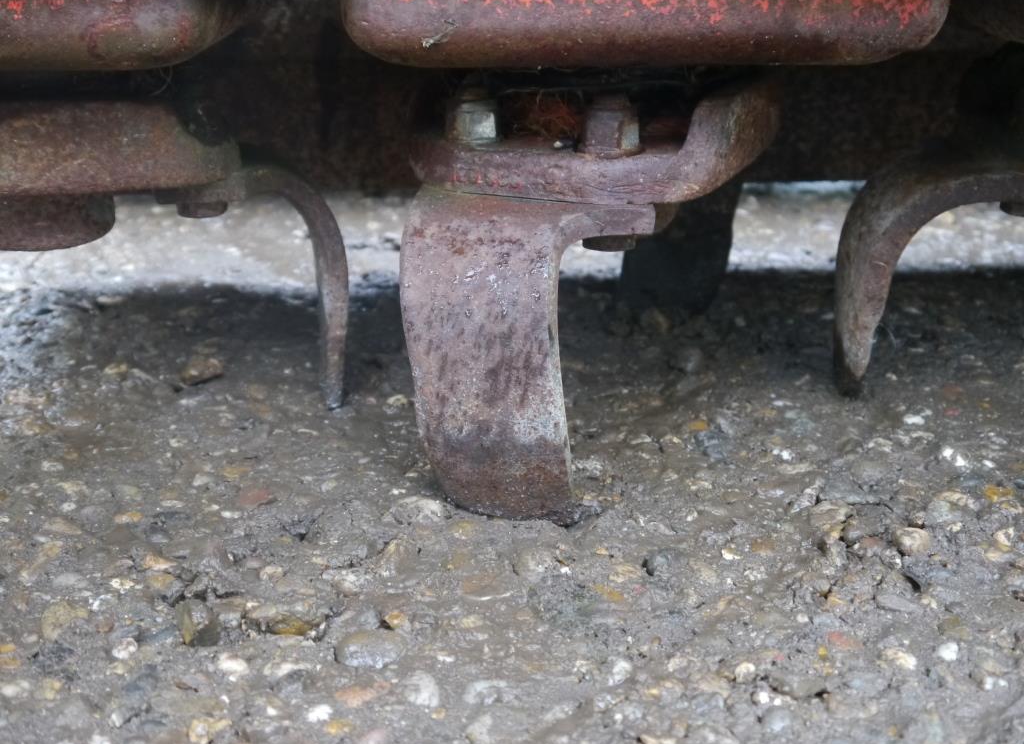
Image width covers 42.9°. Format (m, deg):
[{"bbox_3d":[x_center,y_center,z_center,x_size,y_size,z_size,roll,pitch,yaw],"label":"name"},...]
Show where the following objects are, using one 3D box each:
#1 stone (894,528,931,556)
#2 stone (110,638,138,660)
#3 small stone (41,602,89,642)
[{"bbox_3d":[0.166,0.071,0.539,0.017,0.009,0.014,0,16,0],"label":"stone"},{"bbox_3d":[-0.128,0.092,0.431,0.009,0.006,0.010,-7,21,-18],"label":"stone"},{"bbox_3d":[-0.153,0.086,0.446,0.016,0.009,0.018,-8,21,-20],"label":"small stone"}]

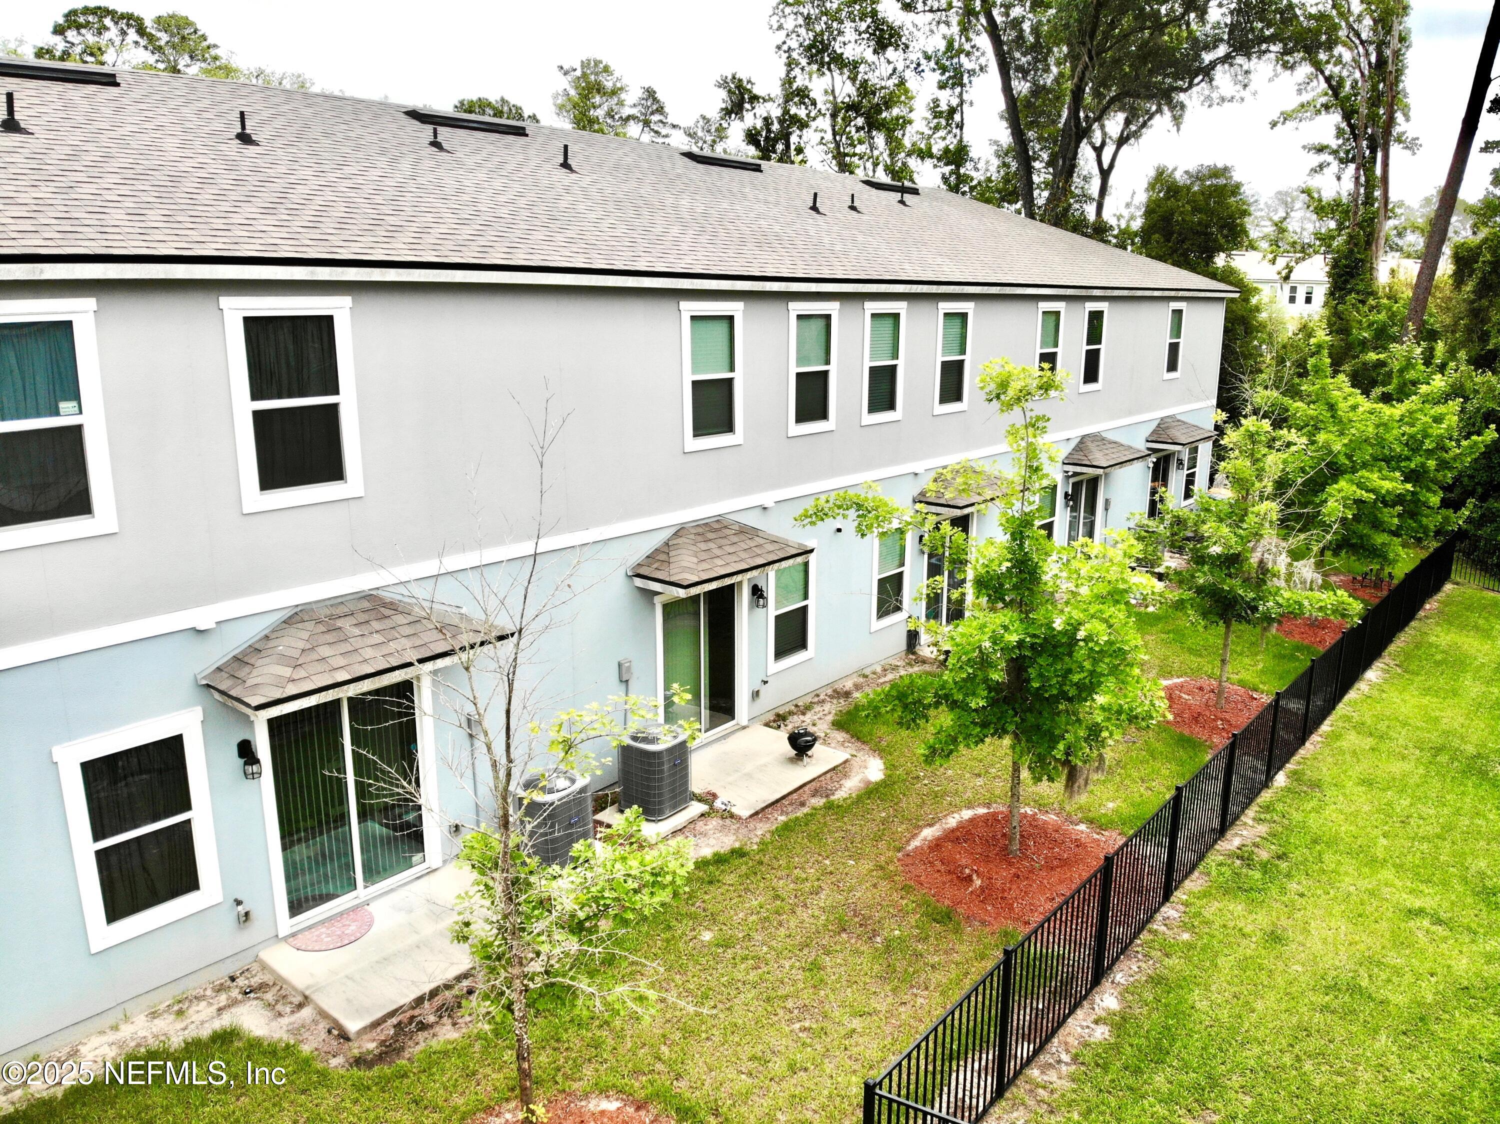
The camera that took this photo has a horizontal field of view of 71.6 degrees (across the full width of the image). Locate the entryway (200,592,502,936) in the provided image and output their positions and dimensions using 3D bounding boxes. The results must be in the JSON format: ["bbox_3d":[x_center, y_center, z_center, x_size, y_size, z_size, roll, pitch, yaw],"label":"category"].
[{"bbox_3d":[-3.479,1.924,9.836,0.900,3.150,2.610,12,18,39],"label":"entryway"}]

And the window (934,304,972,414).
[{"bbox_3d":[3.461,-3.421,17.513,0.100,1.823,1.152,12,18,39],"label":"window"}]

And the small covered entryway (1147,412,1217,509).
[{"bbox_3d":[10.344,-1.880,25.050,0.970,3.080,2.470,12,18,39],"label":"small covered entryway"}]

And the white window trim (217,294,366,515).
[{"bbox_3d":[-3.950,-1.370,9.114,0.100,1.823,1.152,12,18,39],"label":"white window trim"}]

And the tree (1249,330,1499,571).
[{"bbox_3d":[13.420,-2.142,22.500,4.691,5.430,4.457,8,16,30],"label":"tree"}]

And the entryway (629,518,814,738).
[{"bbox_3d":[-0.295,1.051,13.081,0.970,3.080,2.470,12,18,39],"label":"entryway"}]

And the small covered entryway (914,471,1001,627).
[{"bbox_3d":[3.737,-0.060,17.618,0.970,3.080,2.470,12,18,39],"label":"small covered entryway"}]

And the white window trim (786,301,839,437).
[{"bbox_3d":[0.871,-2.637,14.256,0.100,1.775,1.100,12,18,39],"label":"white window trim"}]

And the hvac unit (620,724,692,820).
[{"bbox_3d":[-1.098,2.444,12.154,0.660,0.840,0.660,12,18,39],"label":"hvac unit"}]

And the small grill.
[{"bbox_3d":[0.687,2.364,13.394,0.380,0.420,0.380,0,14,0],"label":"small grill"}]

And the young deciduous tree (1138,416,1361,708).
[{"bbox_3d":[7.421,0.048,15.452,3.081,4.430,2.927,7,15,26],"label":"young deciduous tree"}]

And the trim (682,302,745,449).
[{"bbox_3d":[-0.432,-2.344,13.101,0.100,1.823,1.152,12,18,39],"label":"trim"}]

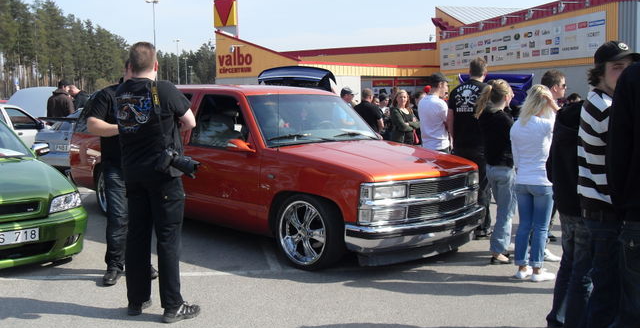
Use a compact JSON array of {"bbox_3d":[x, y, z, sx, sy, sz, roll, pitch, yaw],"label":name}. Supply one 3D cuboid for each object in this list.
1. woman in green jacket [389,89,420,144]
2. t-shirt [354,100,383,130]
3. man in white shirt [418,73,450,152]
[{"bbox_3d":[1.147,-0.245,8.628,0.480,1.650,0.360,-4,8,-30],"label":"woman in green jacket"},{"bbox_3d":[0.779,-0.698,10.200,0.500,0.700,0.320,3,7,23],"label":"t-shirt"},{"bbox_3d":[1.371,-0.204,7.575,0.460,1.810,0.380,6,9,43],"label":"man in white shirt"}]

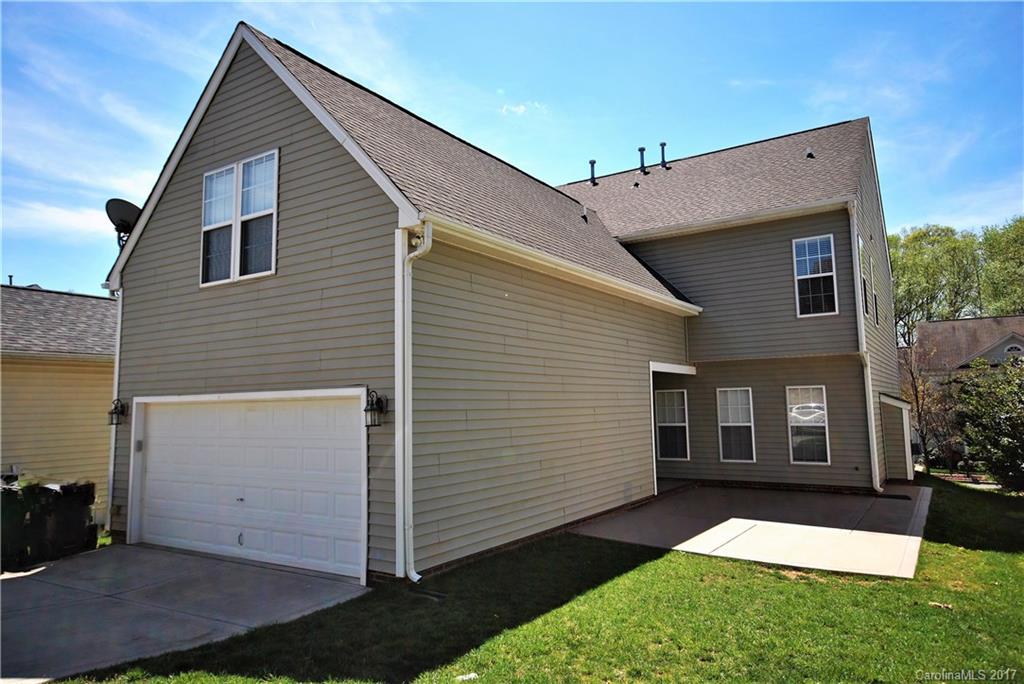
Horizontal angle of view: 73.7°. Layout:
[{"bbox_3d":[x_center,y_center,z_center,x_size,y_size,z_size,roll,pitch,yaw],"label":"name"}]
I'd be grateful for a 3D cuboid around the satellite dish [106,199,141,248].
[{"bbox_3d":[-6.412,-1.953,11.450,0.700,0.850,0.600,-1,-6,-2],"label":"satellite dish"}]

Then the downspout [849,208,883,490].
[{"bbox_3d":[7.312,0.114,14.113,0.200,5.940,0.810,-5,-7,33],"label":"downspout"}]

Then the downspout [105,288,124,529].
[{"bbox_3d":[-6.480,1.065,11.083,0.330,3.880,0.080,-5,-7,33],"label":"downspout"}]

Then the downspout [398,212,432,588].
[{"bbox_3d":[-1.031,0.625,7.603,0.350,3.980,0.075,-5,-7,33],"label":"downspout"}]

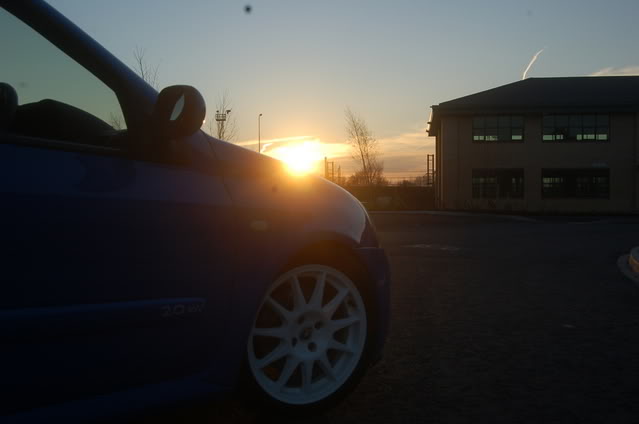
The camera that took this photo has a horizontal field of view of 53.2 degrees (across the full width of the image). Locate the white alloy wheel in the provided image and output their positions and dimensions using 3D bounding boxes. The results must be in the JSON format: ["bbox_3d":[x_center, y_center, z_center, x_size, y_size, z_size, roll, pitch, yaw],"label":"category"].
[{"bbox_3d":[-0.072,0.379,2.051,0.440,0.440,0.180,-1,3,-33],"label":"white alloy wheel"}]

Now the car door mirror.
[{"bbox_3d":[-0.361,-0.264,1.673,0.120,0.138,0.200,-1,1,-33],"label":"car door mirror"}]

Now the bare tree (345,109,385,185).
[{"bbox_3d":[3.527,-4.467,50.000,3.100,7.700,3.000,0,1,0],"label":"bare tree"}]

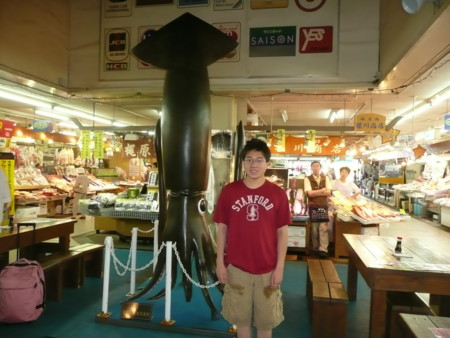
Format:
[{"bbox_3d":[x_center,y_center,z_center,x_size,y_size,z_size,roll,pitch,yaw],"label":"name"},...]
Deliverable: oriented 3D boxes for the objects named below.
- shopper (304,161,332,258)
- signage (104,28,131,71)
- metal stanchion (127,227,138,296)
[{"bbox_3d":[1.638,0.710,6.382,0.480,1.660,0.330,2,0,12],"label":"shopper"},{"bbox_3d":[-1.884,-2.100,6.400,0.485,0.755,0.030,2,0,12],"label":"signage"},{"bbox_3d":[-1.035,1.041,4.100,0.120,0.745,0.120,2,0,12],"label":"metal stanchion"}]

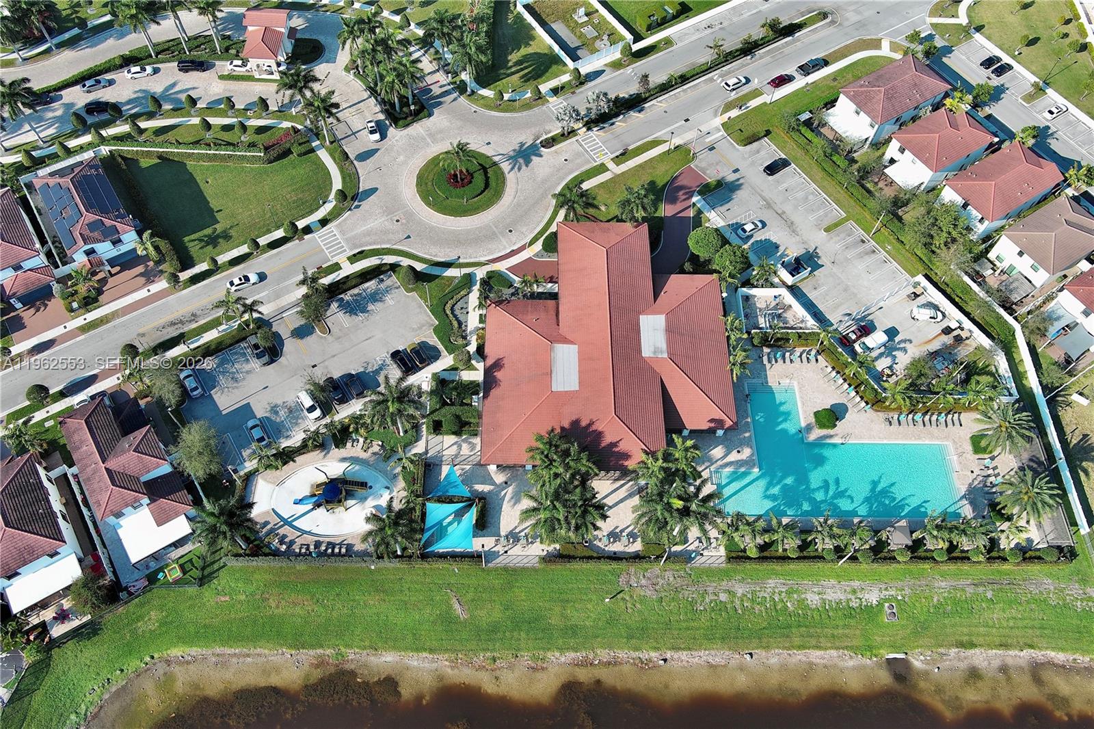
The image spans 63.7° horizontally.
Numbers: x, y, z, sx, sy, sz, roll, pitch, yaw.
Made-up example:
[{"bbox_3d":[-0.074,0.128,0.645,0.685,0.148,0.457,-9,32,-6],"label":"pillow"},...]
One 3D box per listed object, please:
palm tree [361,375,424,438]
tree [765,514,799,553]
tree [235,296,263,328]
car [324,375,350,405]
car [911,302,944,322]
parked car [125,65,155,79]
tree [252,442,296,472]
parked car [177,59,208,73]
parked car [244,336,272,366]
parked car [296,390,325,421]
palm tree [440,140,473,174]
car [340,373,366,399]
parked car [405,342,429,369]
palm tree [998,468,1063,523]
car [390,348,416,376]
[{"bbox_3d":[-21.330,7.770,125.608,8.200,10.800,8.200,3,60,0],"label":"palm tree"},{"bbox_3d":[31.691,23.518,121.092,4.600,7.100,4.600,2,61,0],"label":"tree"},{"bbox_3d":[-43.767,-7.122,131.766,4.800,7.200,4.800,1,60,-2],"label":"tree"},{"bbox_3d":[-32.006,3.940,134.099,1.900,1.650,4.750,-29,65,-16],"label":"car"},{"bbox_3d":[60.466,-8.004,140.175,4.750,1.650,1.880,9,60,2],"label":"car"},{"bbox_3d":[-77.074,-55.344,166.891,4.850,1.450,1.850,-13,62,-8],"label":"parked car"},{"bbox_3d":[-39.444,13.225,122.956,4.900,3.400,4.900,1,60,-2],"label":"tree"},{"bbox_3d":[-66.665,-56.313,165.819,4.850,1.750,1.930,-3,61,-3],"label":"parked car"},{"bbox_3d":[-44.415,-2.180,135.829,1.840,1.650,4.550,-28,65,-16],"label":"parked car"},{"bbox_3d":[-35.637,6.178,132.747,1.900,1.680,4.750,-29,65,-16],"label":"parked car"},{"bbox_3d":[-15.066,-34.083,151.206,5.300,7.900,5.300,3,60,0],"label":"palm tree"},{"bbox_3d":[-29.177,3.251,133.195,1.840,1.660,4.450,-28,65,-16],"label":"car"},{"bbox_3d":[-20.213,-1.358,137.333,1.850,1.620,4.500,-30,65,-17],"label":"parked car"},{"bbox_3d":[65.610,19.113,122.621,8.700,9.300,8.700,3,60,0],"label":"palm tree"},{"bbox_3d":[-22.086,-0.419,135.494,1.840,1.650,4.500,-29,65,-17],"label":"car"}]

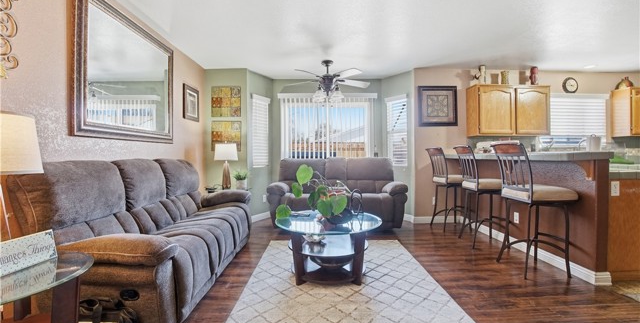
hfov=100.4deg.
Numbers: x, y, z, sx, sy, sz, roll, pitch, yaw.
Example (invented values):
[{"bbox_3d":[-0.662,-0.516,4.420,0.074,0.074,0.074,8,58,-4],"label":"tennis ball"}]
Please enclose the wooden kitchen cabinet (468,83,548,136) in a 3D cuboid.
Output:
[{"bbox_3d":[2.857,-0.751,4.067,1.075,0.750,0.300,0,1,0],"label":"wooden kitchen cabinet"}]

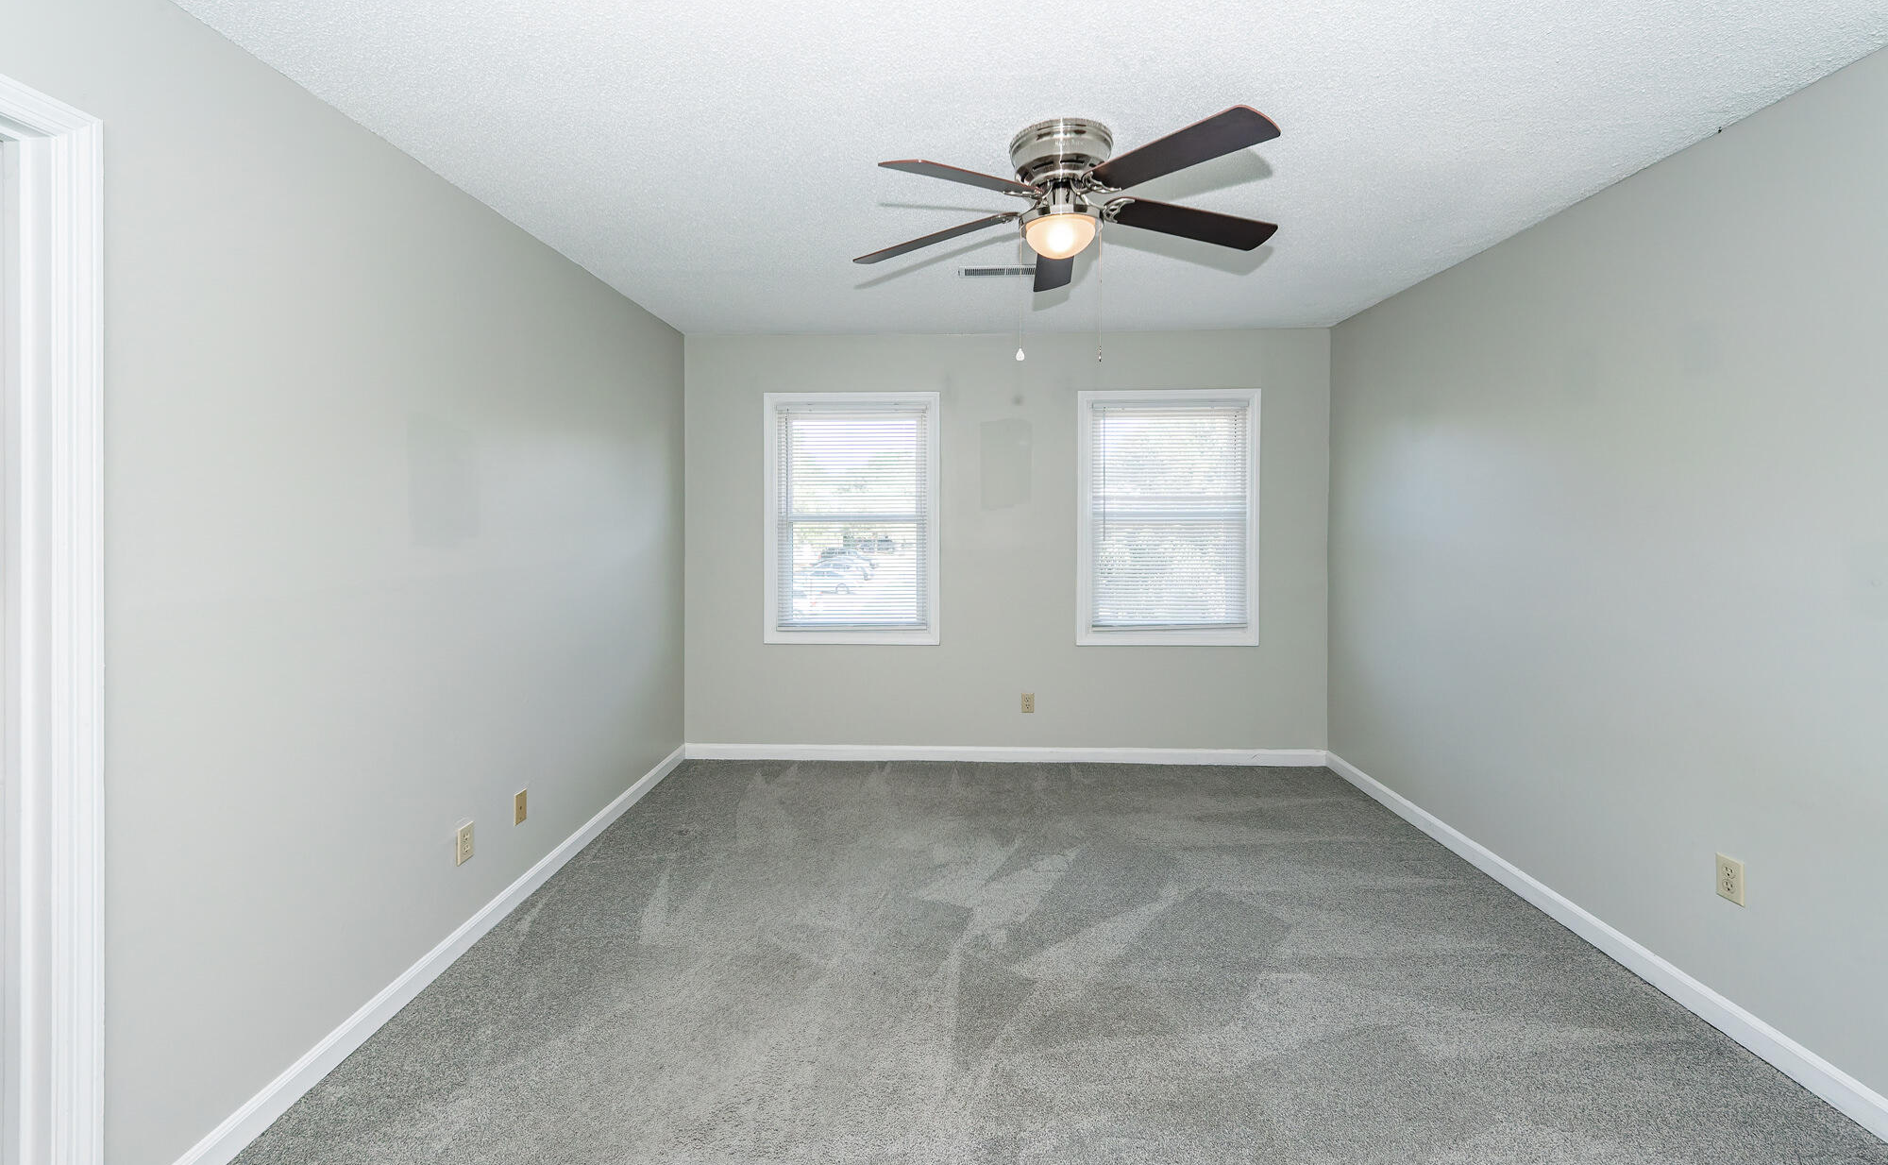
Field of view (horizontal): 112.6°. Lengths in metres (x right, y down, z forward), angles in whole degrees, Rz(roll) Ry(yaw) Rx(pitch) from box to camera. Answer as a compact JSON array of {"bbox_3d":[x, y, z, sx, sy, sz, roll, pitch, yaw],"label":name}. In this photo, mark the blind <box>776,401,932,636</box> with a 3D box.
[{"bbox_3d":[-0.524,-0.368,3.589,0.869,1.305,0.035,0,3,2],"label":"blind"}]

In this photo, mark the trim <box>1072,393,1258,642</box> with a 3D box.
[{"bbox_3d":[1.252,-0.351,3.542,1.003,1.414,0.100,0,3,2],"label":"trim"}]

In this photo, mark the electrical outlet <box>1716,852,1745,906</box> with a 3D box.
[{"bbox_3d":[2.088,0.789,1.671,0.008,0.114,0.070,0,3,2],"label":"electrical outlet"}]

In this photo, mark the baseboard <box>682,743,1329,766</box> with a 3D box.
[{"bbox_3d":[0.332,0.992,3.619,3.678,0.091,0.015,0,3,2],"label":"baseboard"}]

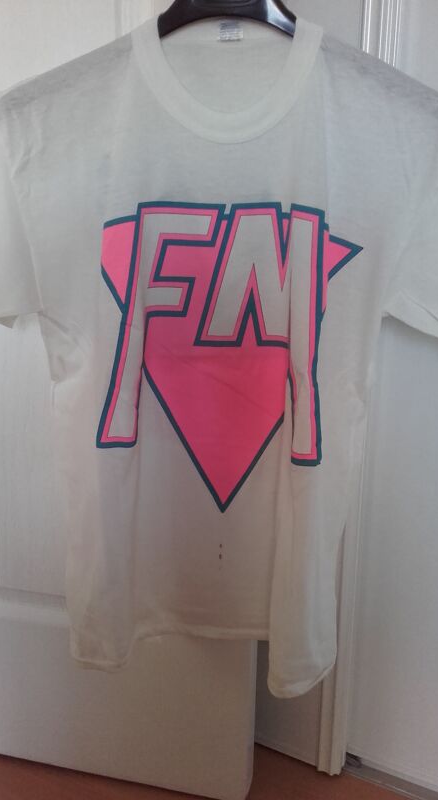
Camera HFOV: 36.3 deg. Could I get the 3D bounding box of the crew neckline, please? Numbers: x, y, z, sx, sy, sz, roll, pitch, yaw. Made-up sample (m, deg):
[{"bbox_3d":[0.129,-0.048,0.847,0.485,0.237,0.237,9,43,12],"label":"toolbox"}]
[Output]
[{"bbox_3d":[0.009,-0.335,0.699,0.200,0.130,0.060,2,10,4],"label":"crew neckline"}]

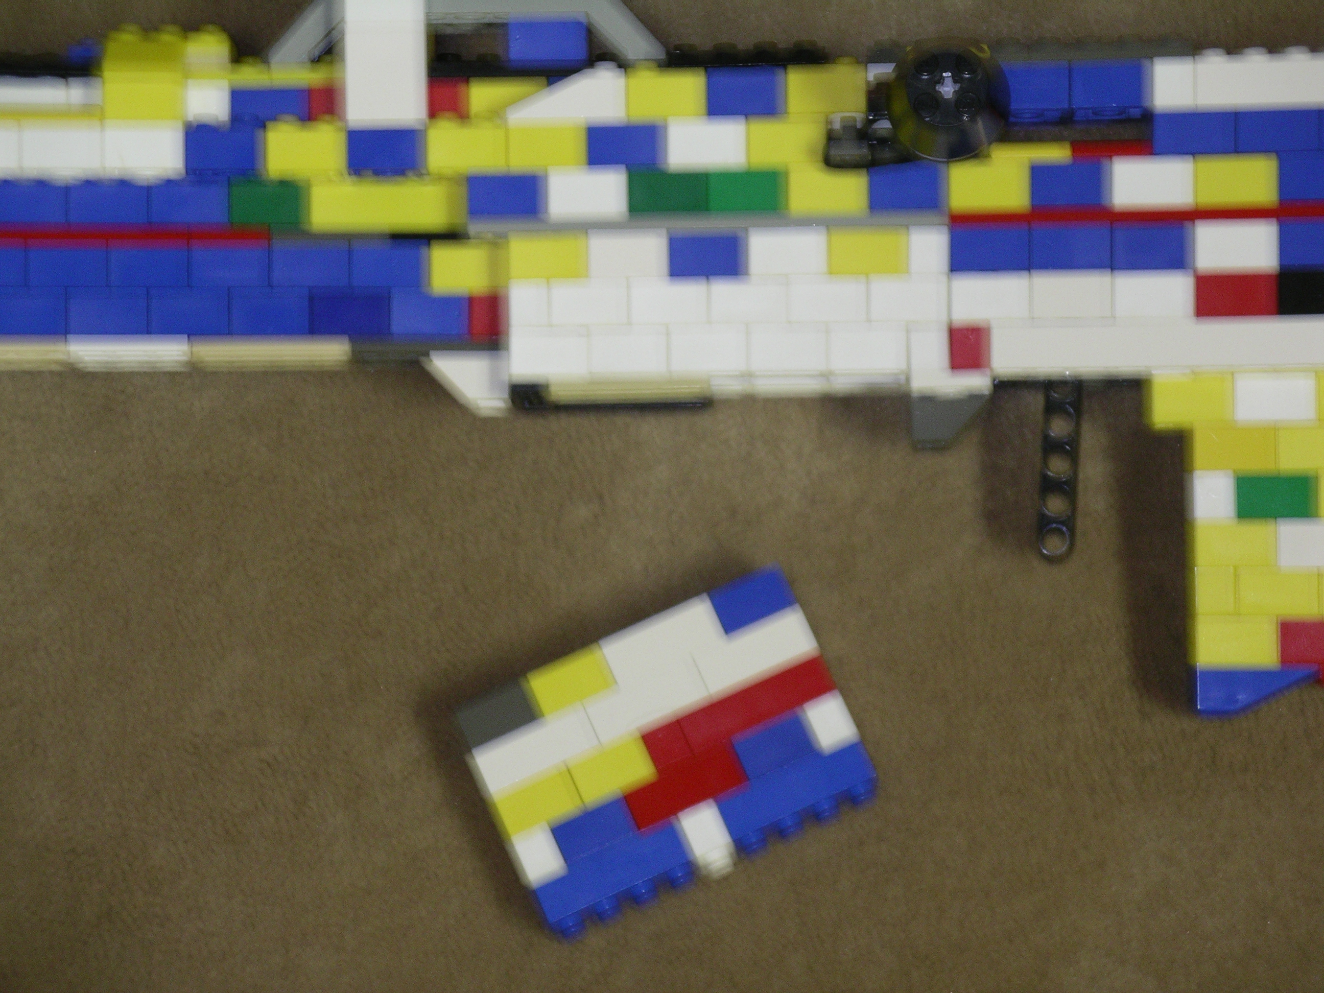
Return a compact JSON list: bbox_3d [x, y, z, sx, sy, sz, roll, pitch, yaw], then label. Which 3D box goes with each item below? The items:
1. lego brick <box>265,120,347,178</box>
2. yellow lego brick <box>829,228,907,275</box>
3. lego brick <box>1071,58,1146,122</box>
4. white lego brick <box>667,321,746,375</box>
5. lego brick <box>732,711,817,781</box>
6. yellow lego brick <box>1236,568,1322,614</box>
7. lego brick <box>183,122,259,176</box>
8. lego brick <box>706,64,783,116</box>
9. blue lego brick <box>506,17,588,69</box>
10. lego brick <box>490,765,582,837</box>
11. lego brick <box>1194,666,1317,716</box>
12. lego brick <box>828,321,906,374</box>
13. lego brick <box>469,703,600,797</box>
[{"bbox_3d":[-0.071,-0.070,1.202,0.016,0.016,0.011,-1,83,3],"label":"lego brick"},{"bbox_3d":[0.042,-0.049,1.195,0.016,0.015,0.011,-1,83,5],"label":"yellow lego brick"},{"bbox_3d":[0.090,-0.082,1.196,0.016,0.016,0.011,-1,83,3],"label":"lego brick"},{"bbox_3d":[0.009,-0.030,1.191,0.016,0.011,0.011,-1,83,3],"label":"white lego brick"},{"bbox_3d":[0.023,0.051,1.197,0.016,0.015,0.011,-24,84,1],"label":"lego brick"},{"bbox_3d":[0.123,0.018,1.198,0.016,0.016,0.010,-1,90,0],"label":"yellow lego brick"},{"bbox_3d":[-0.087,-0.070,1.194,0.016,0.016,0.011,-1,84,0],"label":"lego brick"},{"bbox_3d":[0.017,-0.082,1.205,0.016,0.016,0.010,-1,90,0],"label":"lego brick"},{"bbox_3d":[-0.023,-0.091,1.200,0.016,0.016,0.011,-1,84,0],"label":"blue lego brick"},{"bbox_3d":[-0.025,0.062,1.209,0.016,0.016,0.010,-24,90,0],"label":"lego brick"},{"bbox_3d":[0.119,0.038,1.192,0.024,0.016,0.011,-1,83,3],"label":"lego brick"},{"bbox_3d":[0.041,-0.030,1.192,0.016,0.015,0.011,-1,83,5],"label":"lego brick"},{"bbox_3d":[-0.026,0.051,1.209,0.024,0.016,0.010,-24,90,0],"label":"lego brick"}]

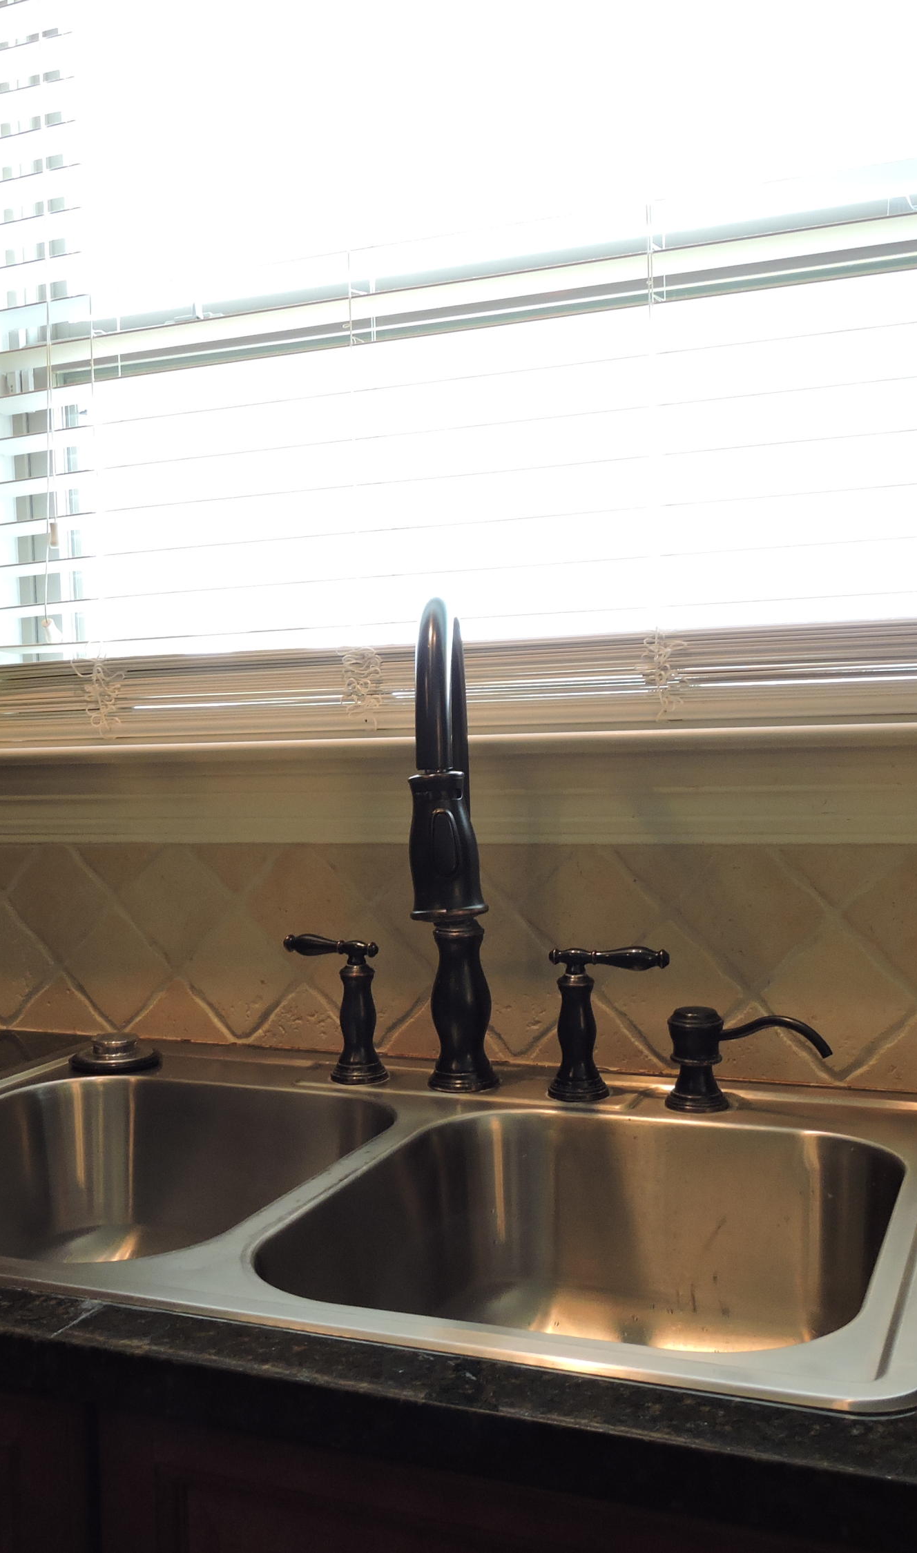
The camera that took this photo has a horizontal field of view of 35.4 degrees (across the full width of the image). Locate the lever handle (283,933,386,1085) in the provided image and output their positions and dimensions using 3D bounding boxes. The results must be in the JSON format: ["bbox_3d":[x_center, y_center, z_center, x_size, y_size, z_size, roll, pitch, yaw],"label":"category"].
[{"bbox_3d":[-0.111,0.203,1.275,0.107,0.122,0.054,-1,2,33],"label":"lever handle"}]

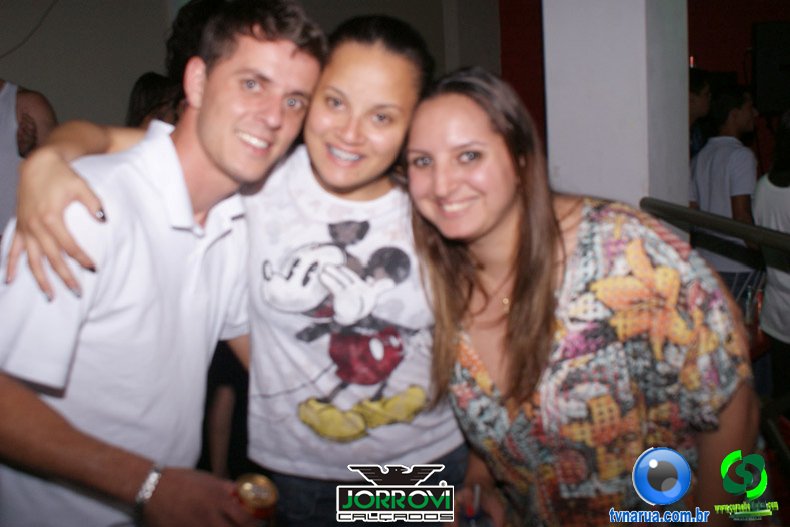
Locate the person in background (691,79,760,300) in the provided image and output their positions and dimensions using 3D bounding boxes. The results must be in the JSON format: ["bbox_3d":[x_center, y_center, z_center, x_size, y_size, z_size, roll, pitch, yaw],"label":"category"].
[{"bbox_3d":[1.673,-0.039,4.000,0.290,1.700,0.450,-8,9,-27],"label":"person in background"}]

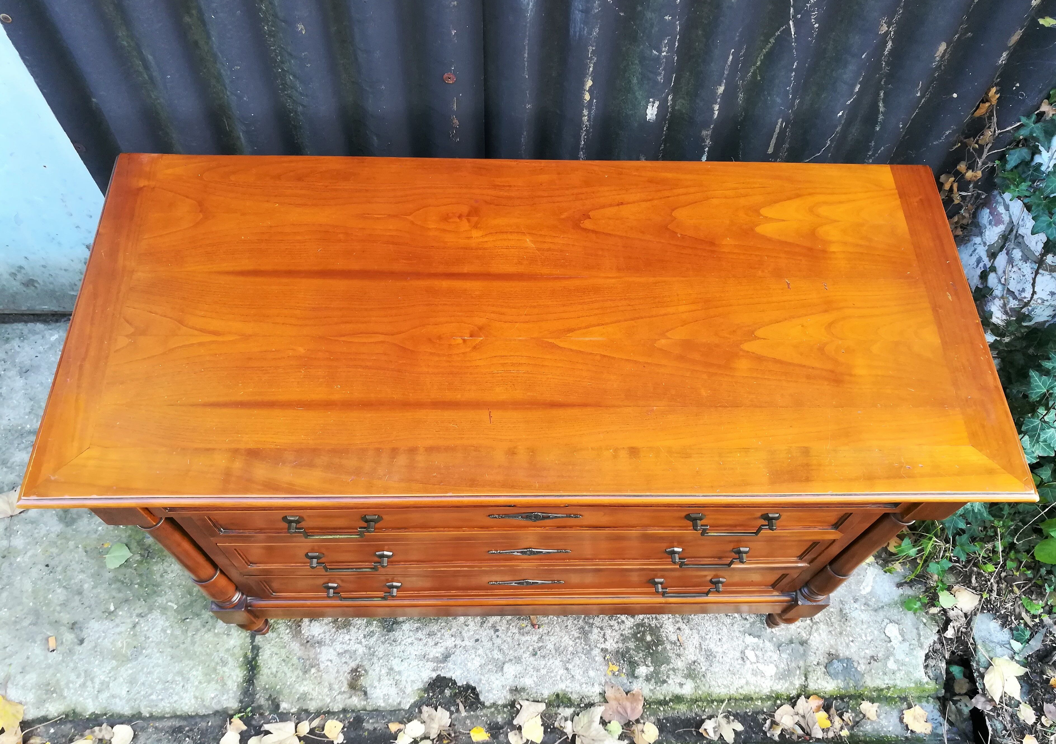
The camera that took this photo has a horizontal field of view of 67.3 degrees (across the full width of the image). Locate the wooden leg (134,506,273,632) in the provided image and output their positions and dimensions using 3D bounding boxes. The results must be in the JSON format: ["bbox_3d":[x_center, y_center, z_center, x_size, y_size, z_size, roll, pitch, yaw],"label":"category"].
[{"bbox_3d":[-0.525,0.340,1.319,0.062,0.654,0.062,0,59,-3],"label":"wooden leg"}]

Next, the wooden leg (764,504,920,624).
[{"bbox_3d":[0.523,0.344,1.366,0.062,0.654,0.062,0,59,-3],"label":"wooden leg"}]

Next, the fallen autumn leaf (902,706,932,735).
[{"bbox_3d":[0.761,0.680,1.548,0.059,0.016,0.047,31,62,15],"label":"fallen autumn leaf"}]

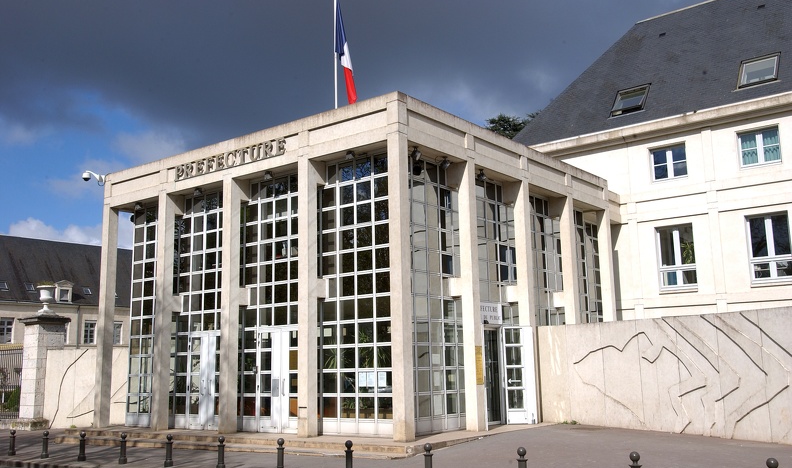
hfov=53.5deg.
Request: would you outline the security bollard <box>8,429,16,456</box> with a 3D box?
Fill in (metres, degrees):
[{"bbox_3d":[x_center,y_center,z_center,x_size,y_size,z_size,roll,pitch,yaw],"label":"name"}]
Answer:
[{"bbox_3d":[-9.081,4.954,18.659,0.141,0.598,0.141,-9,-12,37],"label":"security bollard"}]

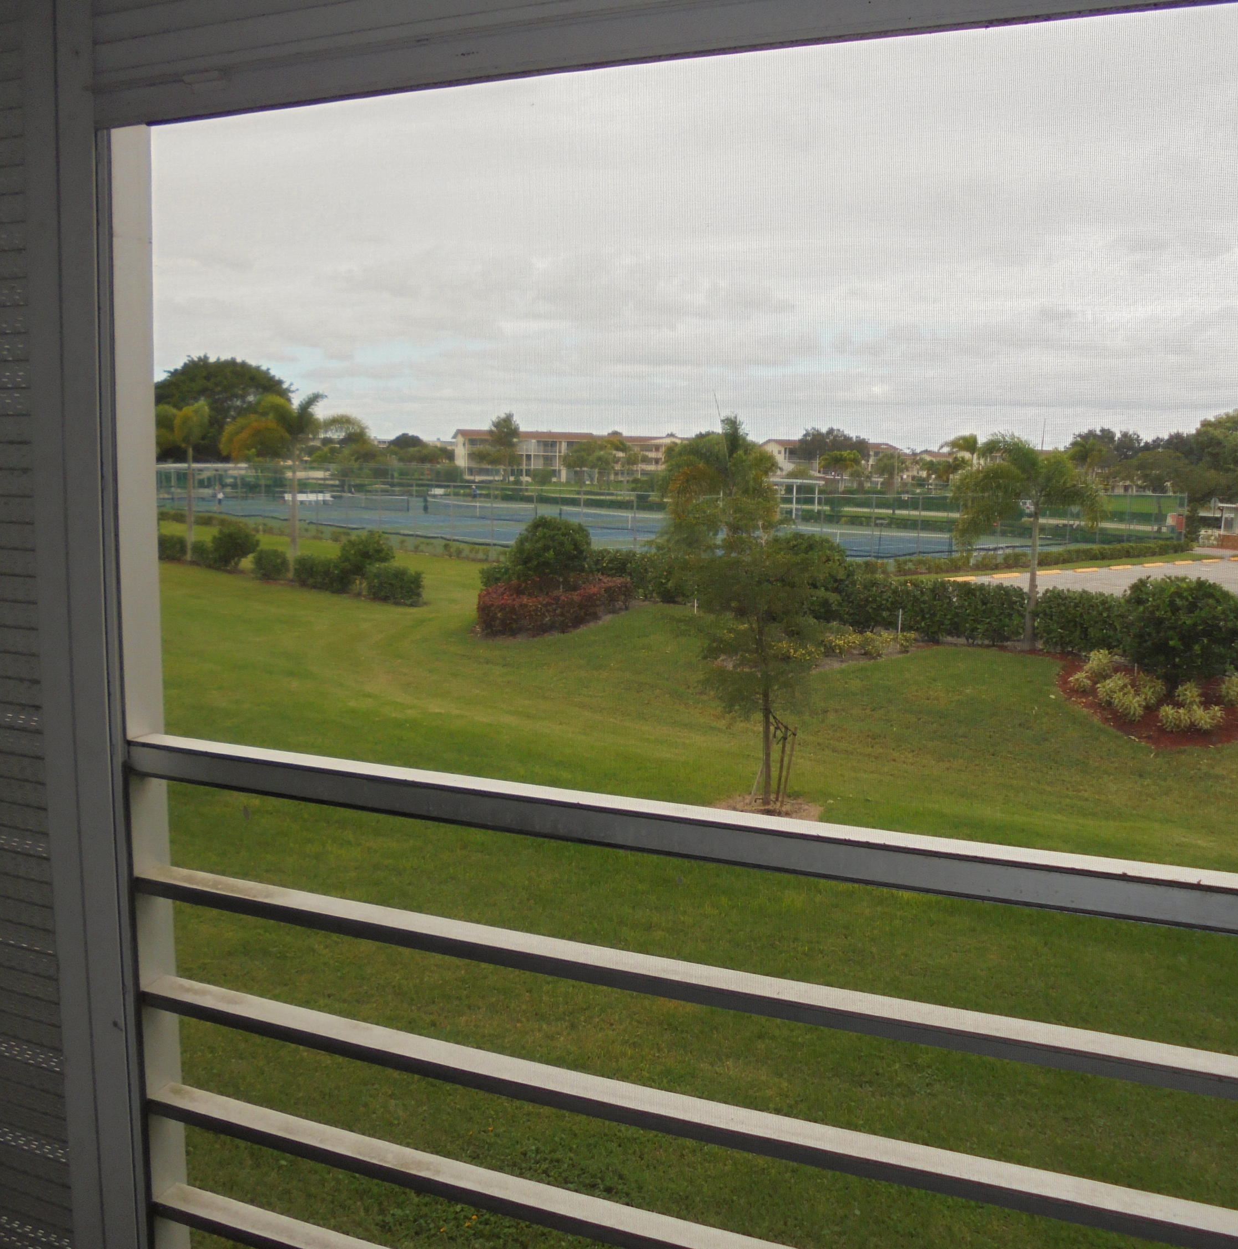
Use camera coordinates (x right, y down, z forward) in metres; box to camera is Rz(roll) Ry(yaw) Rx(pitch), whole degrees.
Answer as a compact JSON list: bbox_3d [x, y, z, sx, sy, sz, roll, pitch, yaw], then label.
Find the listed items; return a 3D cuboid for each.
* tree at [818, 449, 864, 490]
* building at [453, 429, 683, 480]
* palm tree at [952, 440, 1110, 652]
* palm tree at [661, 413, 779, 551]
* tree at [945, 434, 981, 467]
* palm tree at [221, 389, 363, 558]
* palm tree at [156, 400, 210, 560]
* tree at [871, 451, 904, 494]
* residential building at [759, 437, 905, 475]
[{"bbox_3d":[28.158,-19.133,158.773,5.400,6.101,5.200,3,8,10],"label":"tree"},{"bbox_3d":[-9.024,-32.091,238.885,42.500,9.600,13.000,-1,8,-16],"label":"building"},{"bbox_3d":[9.672,-1.916,29.472,3.500,4.973,3.400,4,8,18],"label":"palm tree"},{"bbox_3d":[2.824,-3.123,35.488,3.400,5.459,3.400,2,8,4],"label":"palm tree"},{"bbox_3d":[33.981,-15.100,123.983,4.200,7.503,4.200,3,8,15],"label":"tree"},{"bbox_3d":[-10.734,-4.520,41.197,4.400,6.079,4.100,-1,8,-15],"label":"palm tree"},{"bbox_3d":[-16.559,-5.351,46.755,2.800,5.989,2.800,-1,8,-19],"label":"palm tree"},{"bbox_3d":[33.041,-18.281,153.827,4.000,5.943,4.000,3,8,12],"label":"tree"},{"bbox_3d":[40.945,-30.205,234.939,24.500,9.300,12.000,-1,8,-16],"label":"residential building"}]

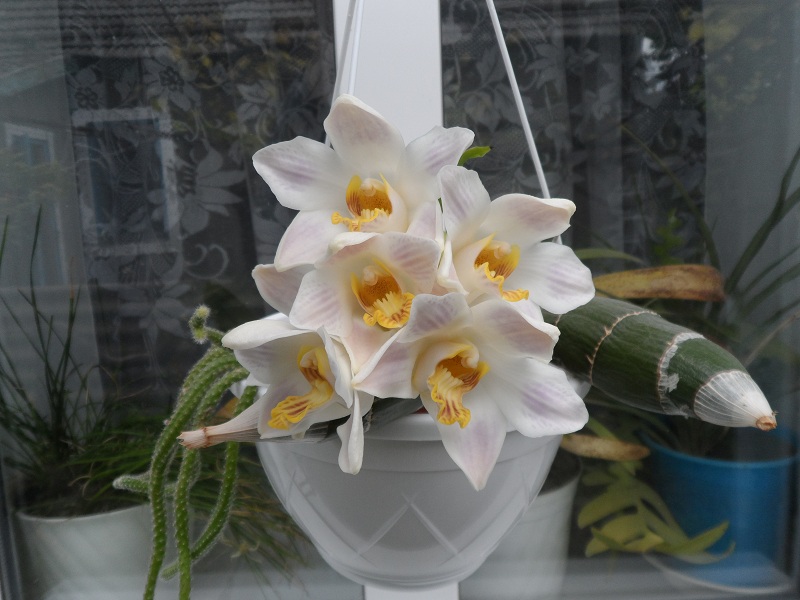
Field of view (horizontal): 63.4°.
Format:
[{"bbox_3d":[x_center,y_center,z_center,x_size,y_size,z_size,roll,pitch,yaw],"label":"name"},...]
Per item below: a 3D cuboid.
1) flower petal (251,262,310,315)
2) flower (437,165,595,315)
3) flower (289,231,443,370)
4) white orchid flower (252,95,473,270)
[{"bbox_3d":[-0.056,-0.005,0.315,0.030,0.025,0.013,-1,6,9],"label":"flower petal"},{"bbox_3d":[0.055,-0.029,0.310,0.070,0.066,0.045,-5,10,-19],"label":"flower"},{"bbox_3d":[-0.015,0.001,0.294,0.069,0.063,0.042,-3,12,-2],"label":"flower"},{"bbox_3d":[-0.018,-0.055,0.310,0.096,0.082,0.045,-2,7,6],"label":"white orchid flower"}]

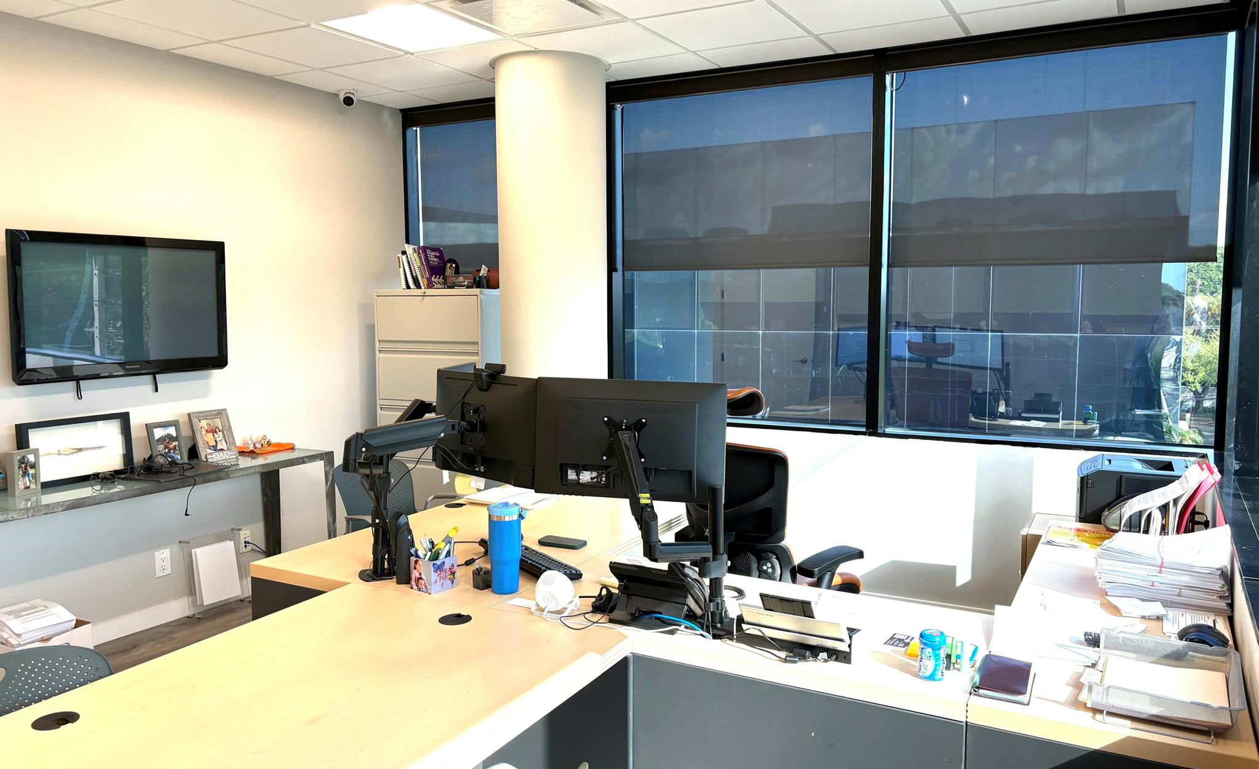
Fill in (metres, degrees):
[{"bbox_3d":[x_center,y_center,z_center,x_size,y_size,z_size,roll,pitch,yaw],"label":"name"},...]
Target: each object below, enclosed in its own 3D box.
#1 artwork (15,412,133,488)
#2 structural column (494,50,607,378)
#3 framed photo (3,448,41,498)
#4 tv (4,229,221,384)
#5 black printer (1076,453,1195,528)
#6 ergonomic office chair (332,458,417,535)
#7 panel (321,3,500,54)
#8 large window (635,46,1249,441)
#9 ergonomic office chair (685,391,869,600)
[{"bbox_3d":[-2.423,0.286,4.159,0.035,0.280,0.500,-8,1,29],"label":"artwork"},{"bbox_3d":[-0.391,-0.254,4.918,0.555,2.743,0.555,0,6,0],"label":"structural column"},{"bbox_3d":[-2.479,0.361,3.869,0.050,0.178,0.112,2,6,19],"label":"framed photo"},{"bbox_3d":[-2.285,-0.349,4.282,0.090,0.635,1.025,3,6,29],"label":"tv"},{"bbox_3d":[2.004,0.457,3.732,0.410,0.290,0.380,3,6,29],"label":"black printer"},{"bbox_3d":[-0.980,0.770,4.182,0.580,0.852,0.600,3,7,32],"label":"ergonomic office chair"},{"bbox_3d":[-0.950,-1.577,4.175,0.600,0.060,0.600,3,6,29],"label":"panel"},{"bbox_3d":[1.205,-0.616,4.582,2.870,1.730,0.100,3,6,29],"label":"large window"},{"bbox_3d":[0.533,0.628,3.420,0.660,1.267,0.690,5,8,45],"label":"ergonomic office chair"}]

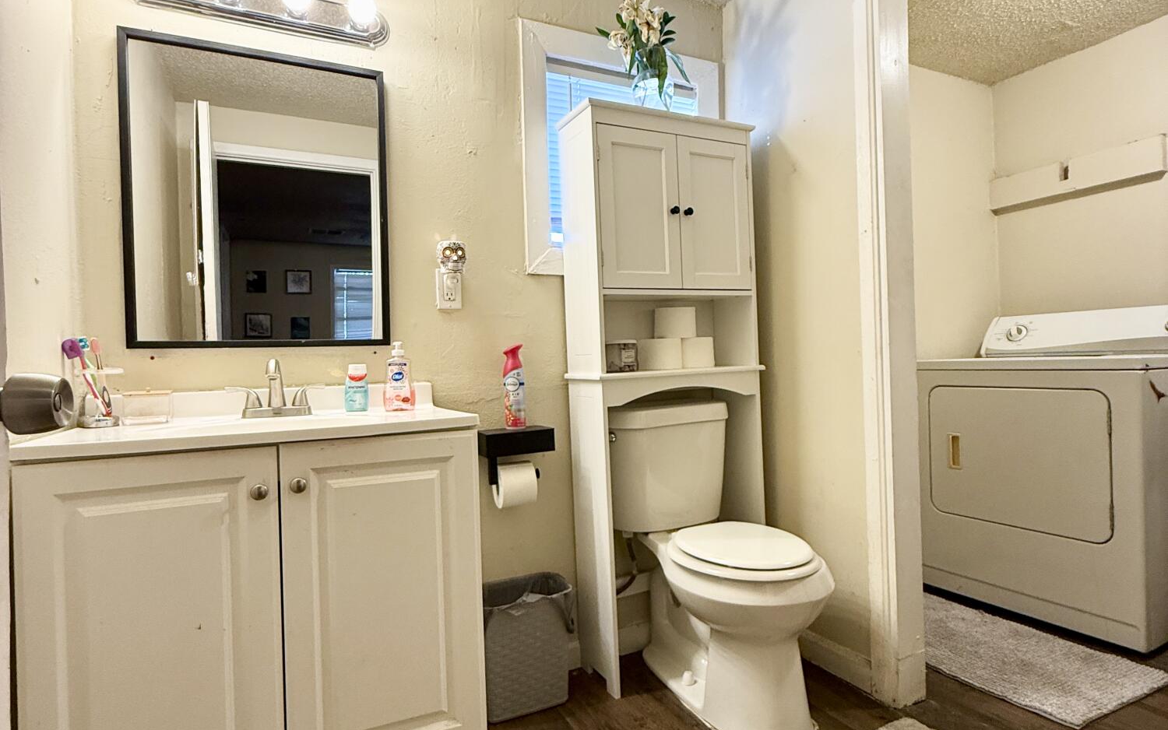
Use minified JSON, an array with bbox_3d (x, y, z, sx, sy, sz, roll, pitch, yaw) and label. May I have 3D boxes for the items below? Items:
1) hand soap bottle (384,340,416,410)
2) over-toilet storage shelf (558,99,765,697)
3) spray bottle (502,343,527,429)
[{"bbox_3d":[-0.482,0.031,1.639,0.079,0.180,0.053,-2,0,-10],"label":"hand soap bottle"},{"bbox_3d":[0.265,0.092,1.994,0.597,1.693,0.227,-2,0,-26],"label":"over-toilet storage shelf"},{"bbox_3d":[-0.204,0.070,1.836,0.061,0.243,0.061,-2,0,0],"label":"spray bottle"}]

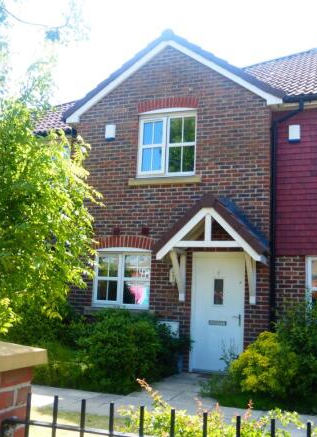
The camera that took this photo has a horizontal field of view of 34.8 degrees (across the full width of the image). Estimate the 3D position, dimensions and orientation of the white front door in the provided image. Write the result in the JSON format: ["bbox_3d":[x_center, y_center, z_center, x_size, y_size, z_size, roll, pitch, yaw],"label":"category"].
[{"bbox_3d":[1.049,1.641,8.917,0.942,2.079,0.100,-1,-11,19],"label":"white front door"}]

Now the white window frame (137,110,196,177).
[{"bbox_3d":[0.168,-1.453,9.841,1.175,1.347,0.110,-1,-11,19],"label":"white window frame"}]

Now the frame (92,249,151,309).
[{"bbox_3d":[-0.675,1.129,9.623,1.159,1.148,0.110,-1,-11,19],"label":"frame"}]

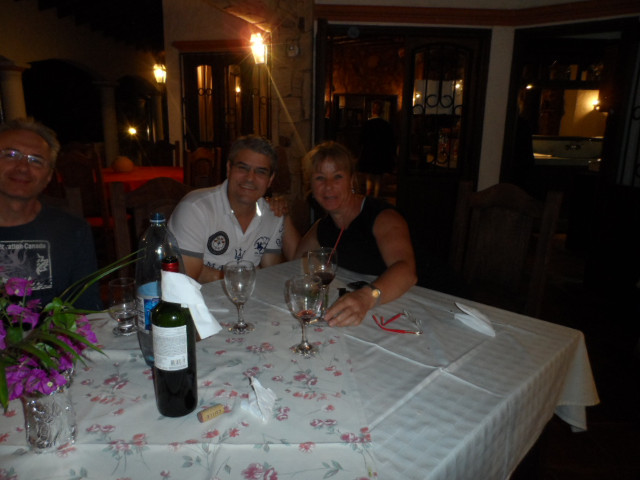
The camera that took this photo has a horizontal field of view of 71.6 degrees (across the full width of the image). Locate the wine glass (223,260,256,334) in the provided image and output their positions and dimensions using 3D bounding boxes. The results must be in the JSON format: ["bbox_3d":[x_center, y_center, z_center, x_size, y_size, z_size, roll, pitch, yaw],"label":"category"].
[{"bbox_3d":[-0.209,0.152,1.179,0.080,0.180,0.080,1,12,0],"label":"wine glass"}]

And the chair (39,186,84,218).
[{"bbox_3d":[-0.873,0.419,1.399,0.520,1.100,0.480,13,17,43],"label":"chair"}]

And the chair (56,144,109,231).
[{"bbox_3d":[-1.790,-0.244,3.698,0.480,1.100,0.520,3,12,8],"label":"chair"}]

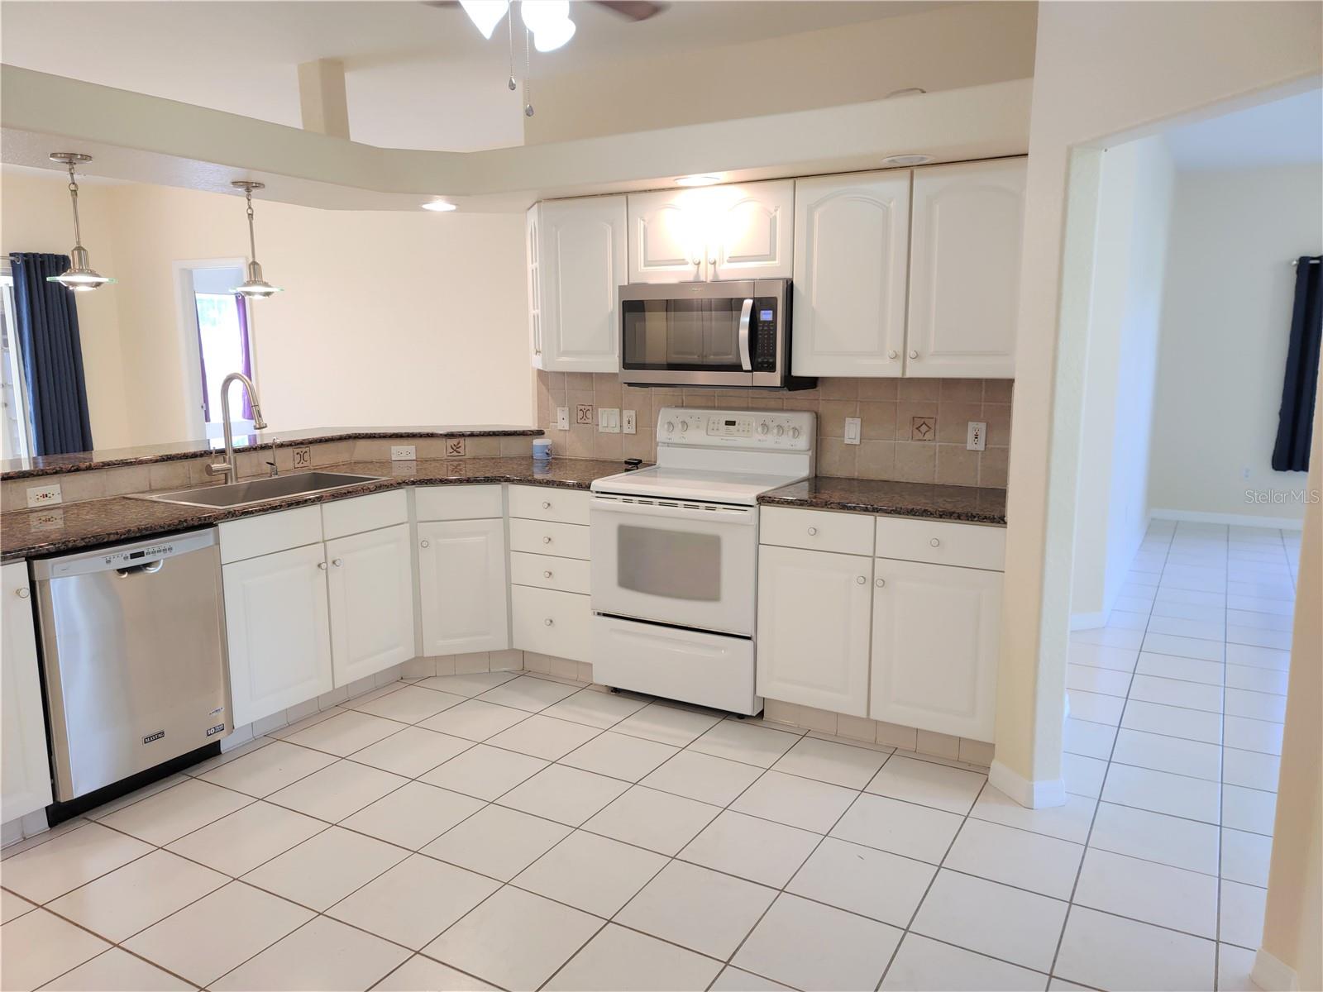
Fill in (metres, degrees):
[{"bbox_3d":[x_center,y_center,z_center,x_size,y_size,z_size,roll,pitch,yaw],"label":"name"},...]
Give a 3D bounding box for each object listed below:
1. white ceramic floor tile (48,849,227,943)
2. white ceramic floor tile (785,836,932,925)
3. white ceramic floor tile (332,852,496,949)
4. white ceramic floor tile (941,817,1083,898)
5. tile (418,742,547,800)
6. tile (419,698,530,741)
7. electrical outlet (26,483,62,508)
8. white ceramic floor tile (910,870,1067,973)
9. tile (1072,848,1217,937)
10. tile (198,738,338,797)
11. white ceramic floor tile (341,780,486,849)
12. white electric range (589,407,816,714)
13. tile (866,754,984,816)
[{"bbox_3d":[-1.456,1.114,2.780,0.343,0.010,0.343,6,11,29],"label":"white ceramic floor tile"},{"bbox_3d":[0.567,1.081,2.793,0.338,0.010,0.338,5,11,30],"label":"white ceramic floor tile"},{"bbox_3d":[-0.673,1.111,2.751,0.340,0.012,0.340,5,11,29],"label":"white ceramic floor tile"},{"bbox_3d":[1.034,1.060,2.907,0.338,0.010,0.338,5,11,30],"label":"white ceramic floor tile"},{"bbox_3d":[-0.623,0.980,3.533,0.340,0.012,0.340,5,11,29],"label":"tile"},{"bbox_3d":[-0.743,0.902,3.995,0.340,0.012,0.340,5,11,29],"label":"tile"},{"bbox_3d":[-2.200,0.001,3.543,0.008,0.070,0.115,5,11,30],"label":"electrical outlet"},{"bbox_3d":[0.866,1.111,2.612,0.338,0.010,0.338,5,11,30],"label":"white ceramic floor tile"},{"bbox_3d":[1.352,1.103,2.766,0.341,0.010,0.341,6,11,30],"label":"tile"},{"bbox_3d":[-1.403,0.978,3.559,0.343,0.010,0.343,6,11,29],"label":"tile"},{"bbox_3d":[-0.799,1.036,3.223,0.343,0.010,0.343,6,11,29],"label":"white ceramic floor tile"},{"bbox_3d":[0.192,0.246,4.272,0.757,1.195,0.670,5,11,29],"label":"white electric range"},{"bbox_3d":[0.918,0.995,3.441,0.340,0.012,0.340,5,11,29],"label":"tile"}]

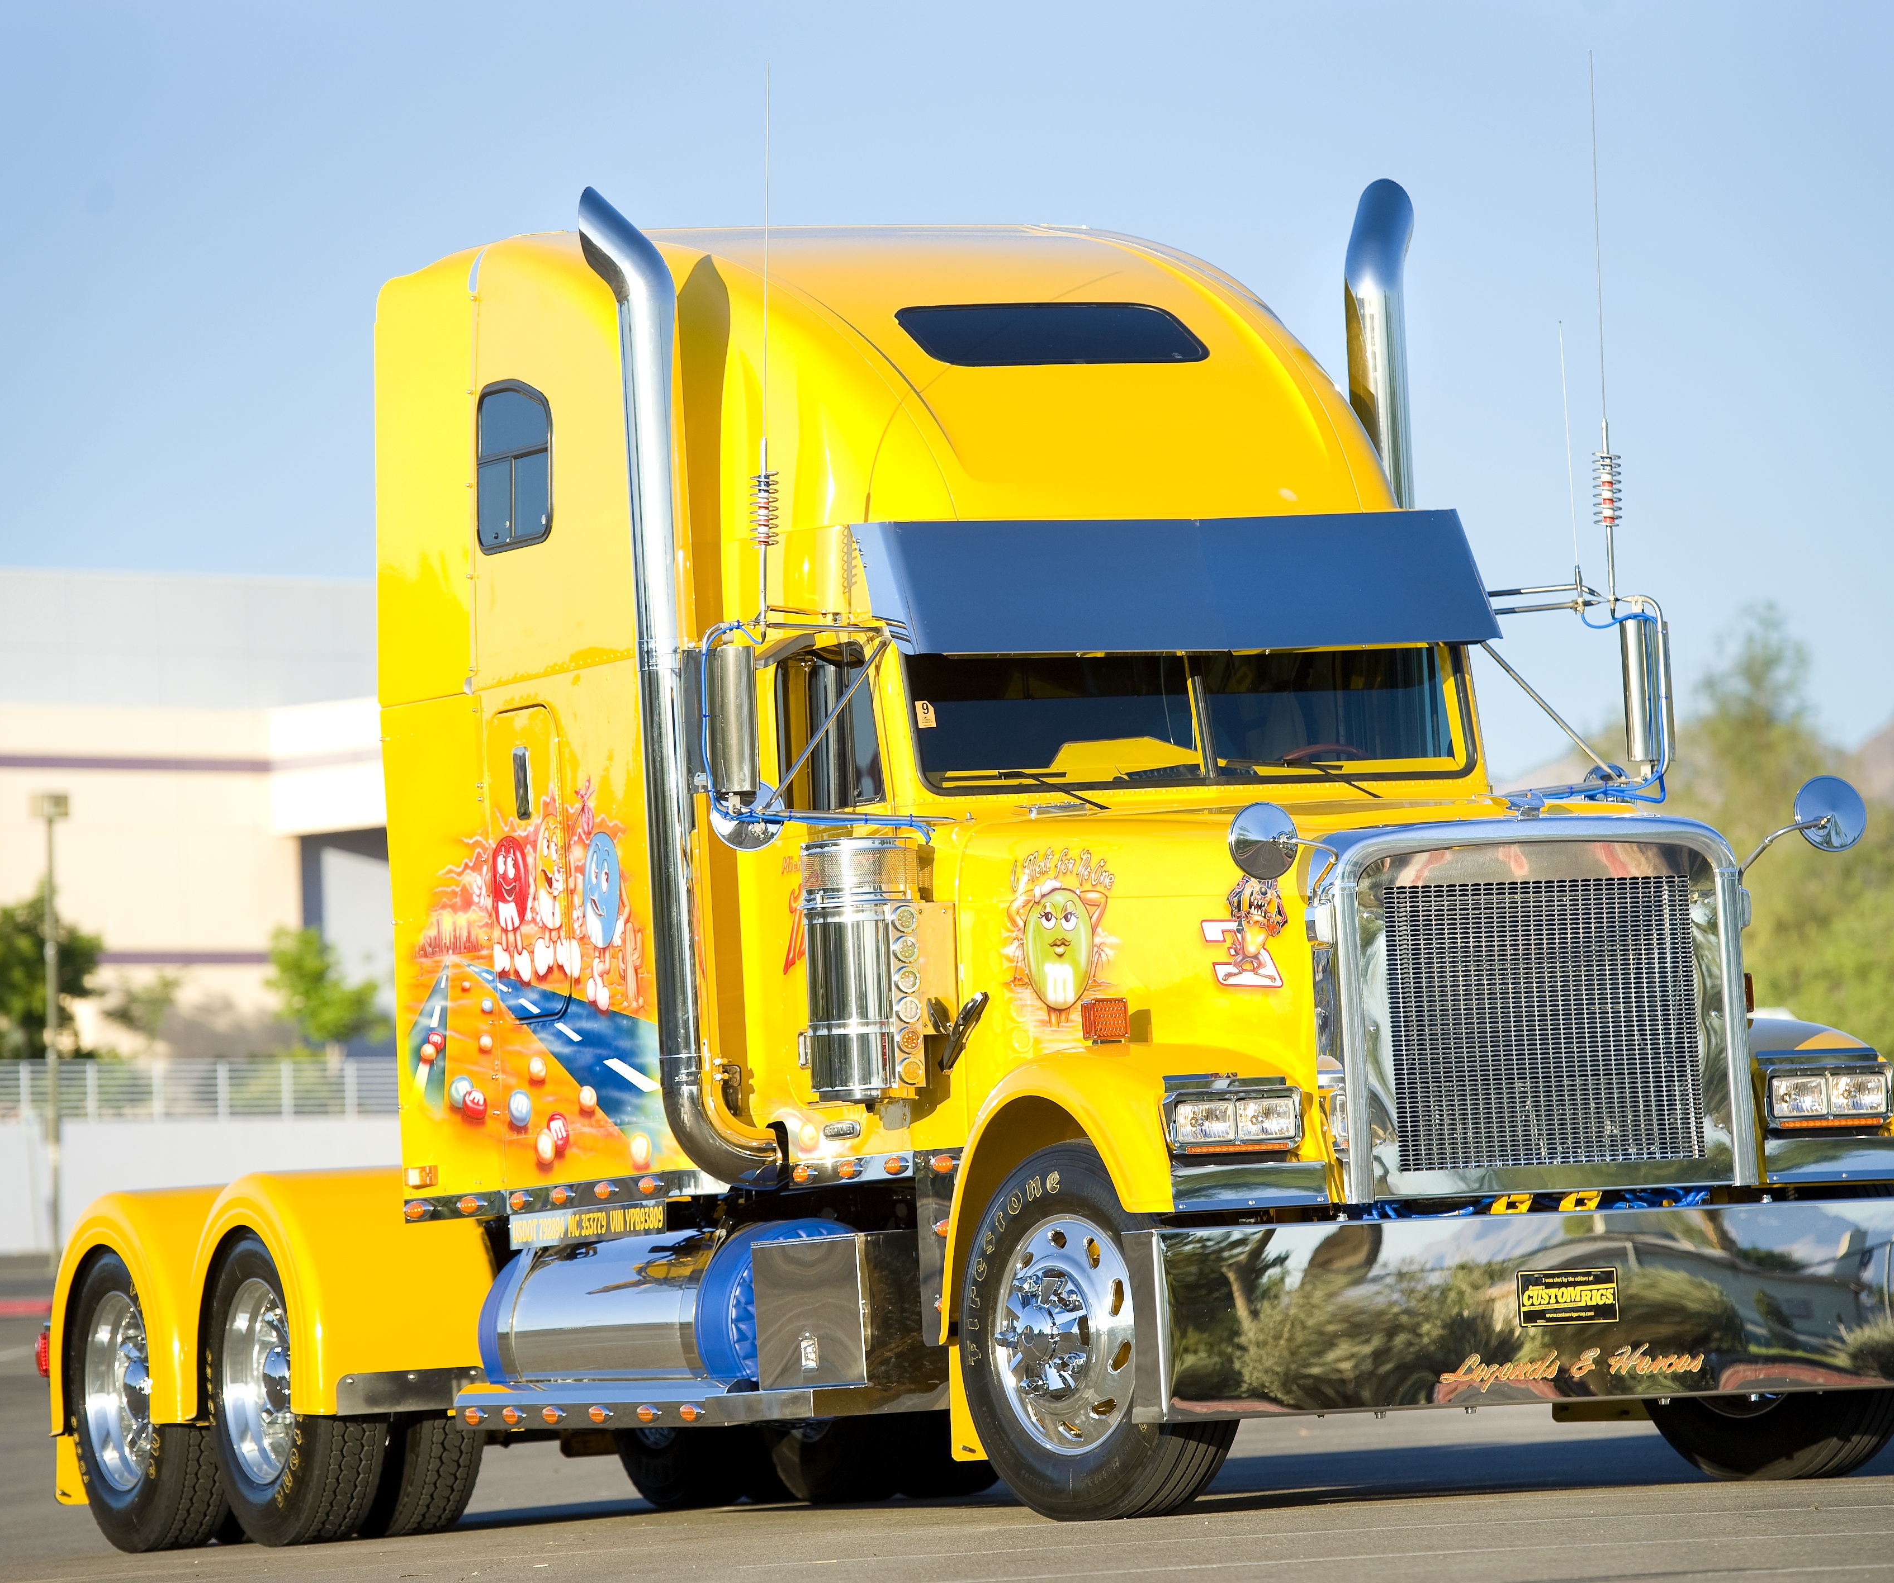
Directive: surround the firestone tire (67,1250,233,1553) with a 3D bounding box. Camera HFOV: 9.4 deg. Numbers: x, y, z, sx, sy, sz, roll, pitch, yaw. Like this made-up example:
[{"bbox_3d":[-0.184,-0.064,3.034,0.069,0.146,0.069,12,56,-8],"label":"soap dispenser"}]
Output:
[{"bbox_3d":[-2.598,1.960,37.904,0.280,1.040,1.040,-2,-3,-24],"label":"firestone tire"}]

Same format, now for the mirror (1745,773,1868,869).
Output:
[{"bbox_3d":[2.318,0.086,31.192,0.367,0.259,0.160,-2,-3,-24],"label":"mirror"}]

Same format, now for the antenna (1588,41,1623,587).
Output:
[{"bbox_3d":[1.895,-1.347,33.428,0.080,1.608,0.080,-1,-3,-24],"label":"antenna"}]

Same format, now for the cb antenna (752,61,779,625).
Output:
[{"bbox_3d":[-0.508,-1.254,32.352,0.080,1.581,0.080,0,-3,0],"label":"cb antenna"}]

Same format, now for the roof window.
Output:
[{"bbox_3d":[0.314,-1.328,33.674,0.880,0.060,0.385,-2,29,-24],"label":"roof window"}]

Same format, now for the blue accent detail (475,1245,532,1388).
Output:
[{"bbox_3d":[-1.112,1.632,35.025,0.610,0.610,0.160,-2,-3,-24],"label":"blue accent detail"}]

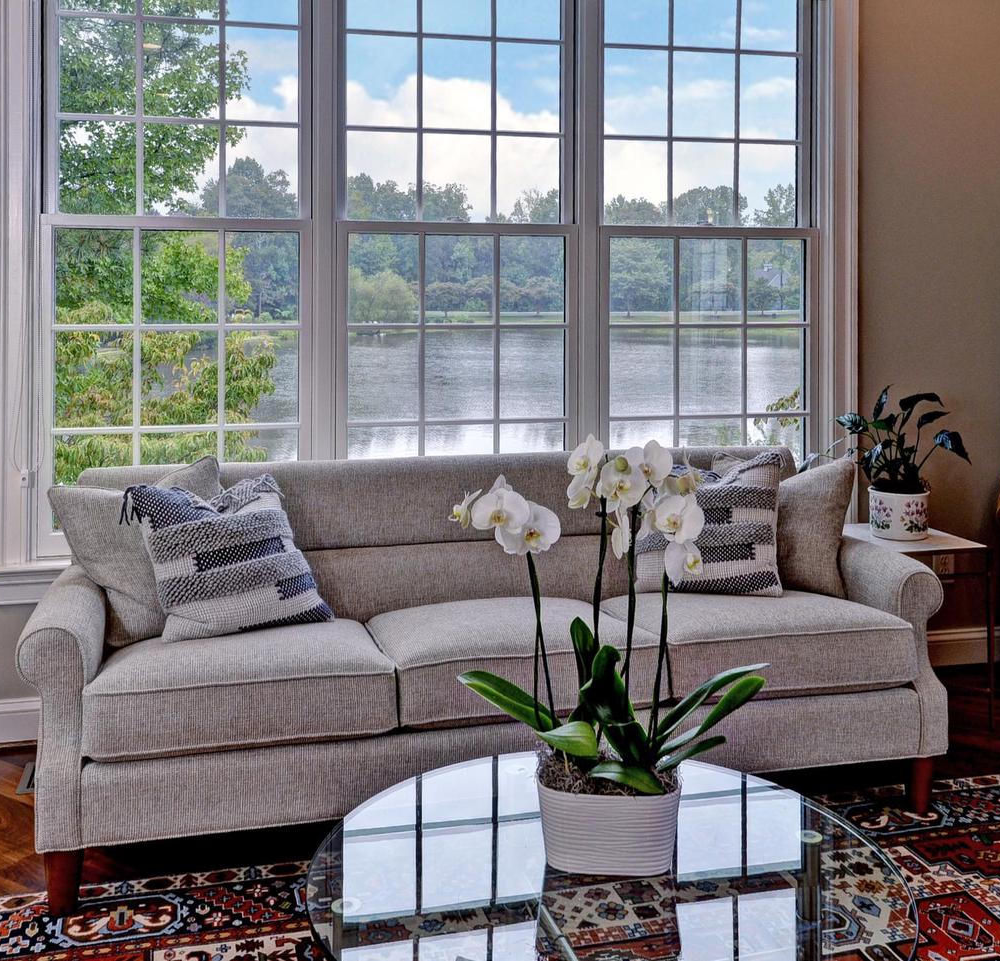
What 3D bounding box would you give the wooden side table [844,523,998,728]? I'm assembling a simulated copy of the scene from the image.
[{"bbox_3d":[1.223,0.443,3.332,0.396,0.532,0.396,-1,6,-13],"label":"wooden side table"}]

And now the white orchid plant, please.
[{"bbox_3d":[0.160,0.200,1.596,0.447,0.510,0.310,0,6,3],"label":"white orchid plant"}]

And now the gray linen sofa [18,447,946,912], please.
[{"bbox_3d":[-0.029,0.386,2.840,2.148,0.792,0.894,-1,6,-13],"label":"gray linen sofa"}]

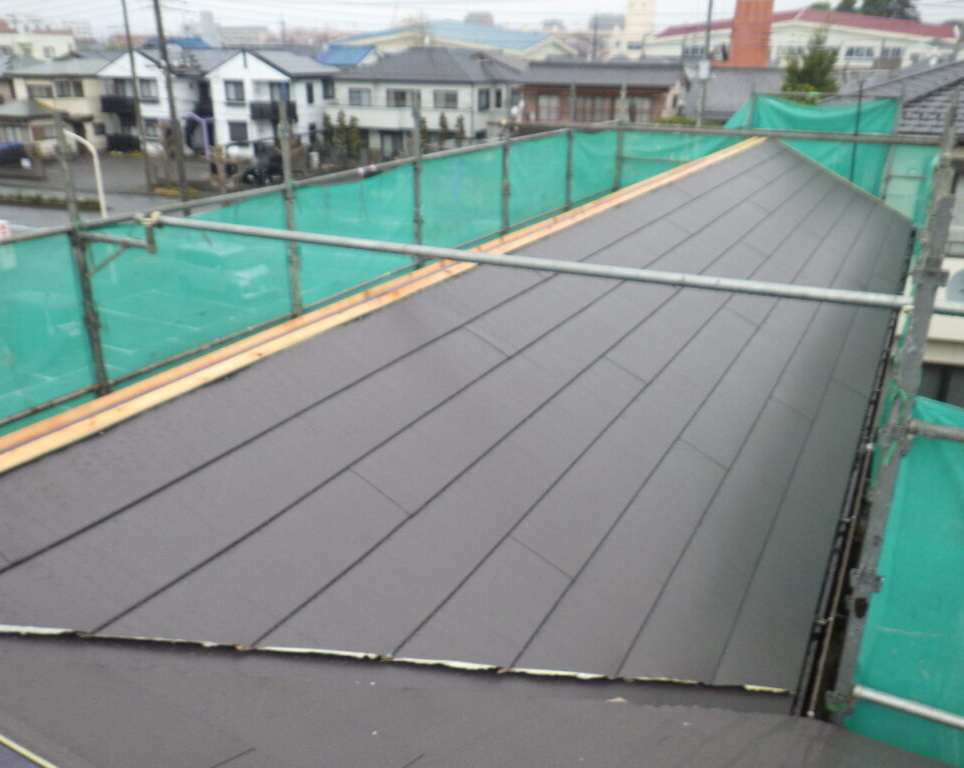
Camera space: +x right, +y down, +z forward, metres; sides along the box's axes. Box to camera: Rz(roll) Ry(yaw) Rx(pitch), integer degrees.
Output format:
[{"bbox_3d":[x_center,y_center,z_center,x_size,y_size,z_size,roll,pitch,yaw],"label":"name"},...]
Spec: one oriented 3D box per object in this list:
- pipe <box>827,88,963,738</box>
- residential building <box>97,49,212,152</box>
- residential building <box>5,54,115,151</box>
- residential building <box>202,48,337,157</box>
[{"bbox_3d":[1.144,0.200,2.344,0.060,1.936,0.060,12,24,26],"label":"pipe"},{"bbox_3d":[-24.962,-23.222,67.618,7.900,7.600,8.000,9,23,20],"label":"residential building"},{"bbox_3d":[-32.536,-23.920,69.637,8.200,7.350,6.500,9,23,20],"label":"residential building"},{"bbox_3d":[-15.931,-21.922,64.535,7.600,7.650,6.900,9,23,20],"label":"residential building"}]

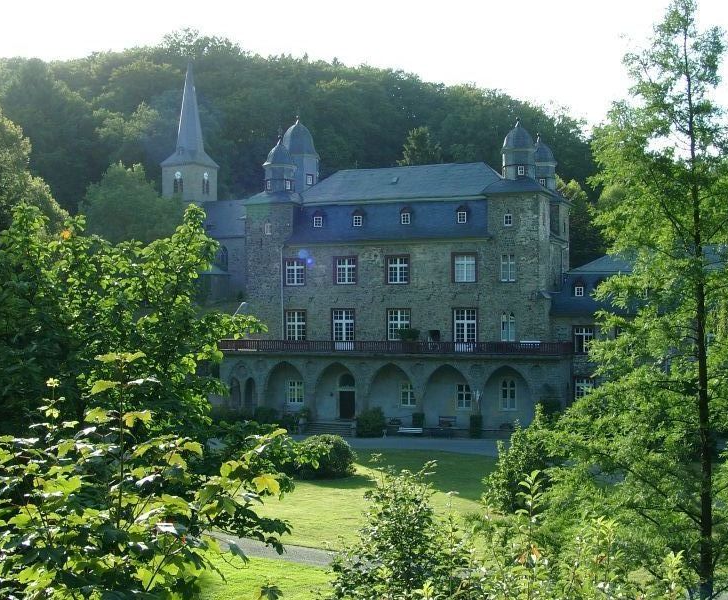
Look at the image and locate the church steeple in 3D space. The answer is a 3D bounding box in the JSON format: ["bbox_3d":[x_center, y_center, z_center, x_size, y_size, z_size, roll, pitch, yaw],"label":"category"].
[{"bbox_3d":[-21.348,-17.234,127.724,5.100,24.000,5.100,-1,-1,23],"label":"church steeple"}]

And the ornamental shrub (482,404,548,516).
[{"bbox_3d":[6.745,7.011,46.000,2.900,4.600,2.800,0,-1,8],"label":"ornamental shrub"}]

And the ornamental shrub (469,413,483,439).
[{"bbox_3d":[7.554,8.503,70.459,0.920,1.750,0.880,-1,-1,23],"label":"ornamental shrub"}]

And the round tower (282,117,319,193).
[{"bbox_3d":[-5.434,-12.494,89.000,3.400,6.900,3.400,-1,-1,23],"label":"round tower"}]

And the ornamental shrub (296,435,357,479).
[{"bbox_3d":[-2.026,8.457,56.200,3.200,2.300,2.800,0,-1,-2],"label":"ornamental shrub"}]

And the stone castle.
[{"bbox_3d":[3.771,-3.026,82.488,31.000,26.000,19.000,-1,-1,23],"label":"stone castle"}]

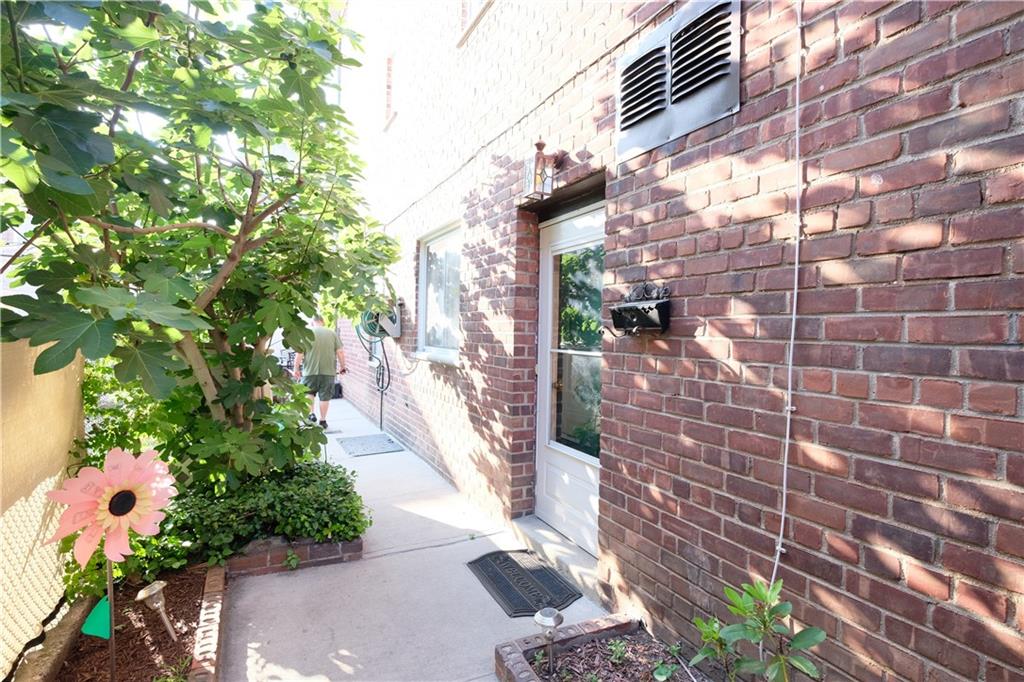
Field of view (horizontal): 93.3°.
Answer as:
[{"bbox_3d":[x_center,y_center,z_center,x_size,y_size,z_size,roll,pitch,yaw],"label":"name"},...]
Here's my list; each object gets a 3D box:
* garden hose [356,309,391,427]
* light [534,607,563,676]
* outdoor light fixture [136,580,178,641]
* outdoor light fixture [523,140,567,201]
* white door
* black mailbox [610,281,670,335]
[{"bbox_3d":[-1.676,0.327,5.812,0.450,1.500,0.380,0,2,-28],"label":"garden hose"},{"bbox_3d":[0.152,1.164,1.861,0.114,0.250,0.114,1,1,0],"label":"light"},{"bbox_3d":[-1.464,1.148,2.033,0.114,0.255,0.114,-23,6,-25],"label":"outdoor light fixture"},{"bbox_3d":[0.192,-0.976,2.712,0.215,0.340,0.130,0,2,-28],"label":"outdoor light fixture"},{"bbox_3d":[0.415,0.236,2.942,0.050,2.000,0.925,0,2,-28],"label":"white door"},{"bbox_3d":[0.558,-0.144,2.150,0.100,0.230,0.300,0,2,-28],"label":"black mailbox"}]

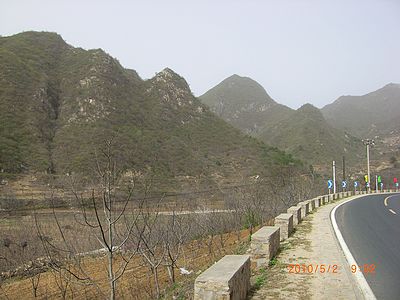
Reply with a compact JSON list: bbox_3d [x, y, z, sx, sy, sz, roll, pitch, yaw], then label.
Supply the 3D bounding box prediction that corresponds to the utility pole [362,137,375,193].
[{"bbox_3d":[26.094,2.439,68.000,1.800,8.440,0.450,-2,-5,27],"label":"utility pole"}]

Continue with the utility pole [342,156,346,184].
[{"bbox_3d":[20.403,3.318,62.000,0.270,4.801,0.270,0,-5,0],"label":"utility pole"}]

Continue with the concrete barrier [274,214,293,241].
[{"bbox_3d":[2.696,2.363,13.884,0.391,0.608,1.813,-1,-3,17],"label":"concrete barrier"}]

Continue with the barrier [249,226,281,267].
[{"bbox_3d":[1.501,2.167,9.974,0.391,0.577,1.813,-1,-3,16],"label":"barrier"}]

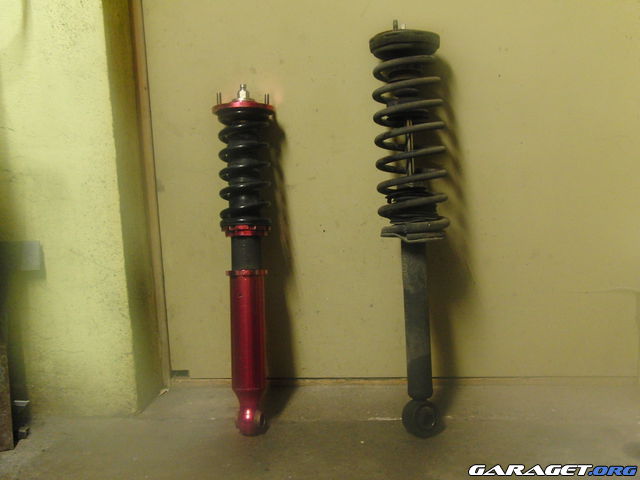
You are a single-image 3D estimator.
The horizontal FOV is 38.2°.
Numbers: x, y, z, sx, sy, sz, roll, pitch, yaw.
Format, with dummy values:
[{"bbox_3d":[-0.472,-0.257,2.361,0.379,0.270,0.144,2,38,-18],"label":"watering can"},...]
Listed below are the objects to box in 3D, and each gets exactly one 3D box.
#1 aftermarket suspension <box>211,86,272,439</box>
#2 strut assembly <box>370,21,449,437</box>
[{"bbox_3d":[-0.129,0.035,1.620,0.108,0.614,0.103,-1,1,0],"label":"aftermarket suspension"},{"bbox_3d":[0.163,-0.019,1.610,0.126,0.730,0.126,-3,2,0],"label":"strut assembly"}]

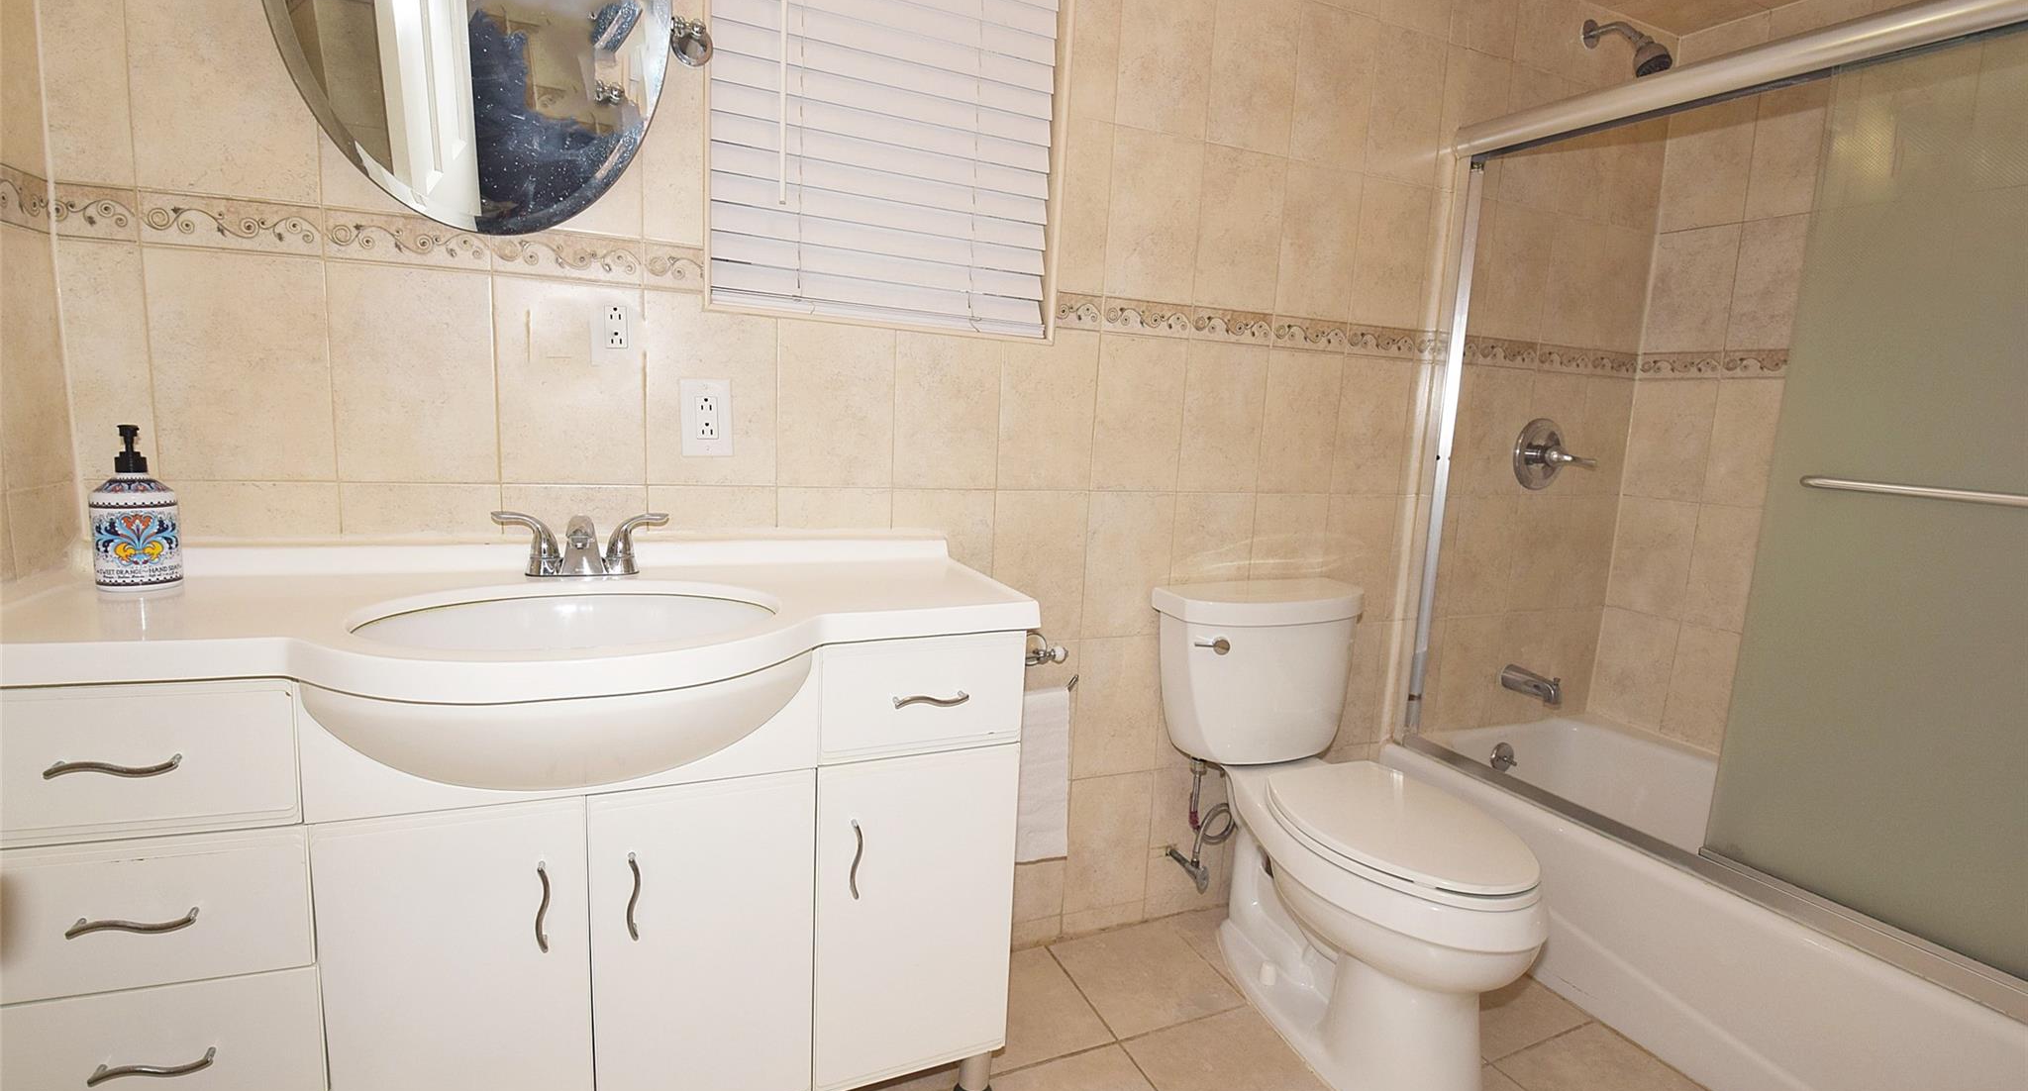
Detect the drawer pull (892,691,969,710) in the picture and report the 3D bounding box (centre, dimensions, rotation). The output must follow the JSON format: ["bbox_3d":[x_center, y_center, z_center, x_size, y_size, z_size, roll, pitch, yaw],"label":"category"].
[{"bbox_3d":[-0.118,0.219,1.204,0.109,0.023,0.027,-1,9,-22],"label":"drawer pull"}]

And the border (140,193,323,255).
[{"bbox_3d":[-1.053,-0.430,1.145,0.200,0.064,0.010,-1,9,-22],"label":"border"}]

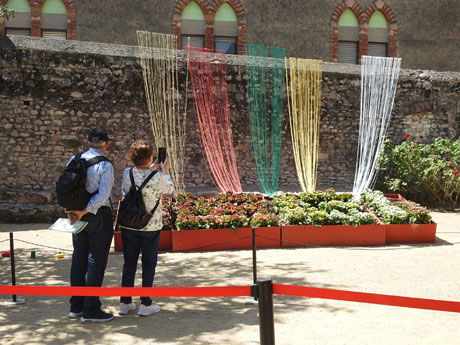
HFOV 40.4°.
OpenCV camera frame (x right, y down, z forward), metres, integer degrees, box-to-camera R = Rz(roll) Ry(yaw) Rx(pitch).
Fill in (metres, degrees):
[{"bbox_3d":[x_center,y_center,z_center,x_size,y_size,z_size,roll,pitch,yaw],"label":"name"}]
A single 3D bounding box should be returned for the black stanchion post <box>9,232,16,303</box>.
[{"bbox_3d":[-2.173,0.951,6.250,0.040,0.690,0.040,-3,2,0],"label":"black stanchion post"}]

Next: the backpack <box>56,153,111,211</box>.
[{"bbox_3d":[-1.335,0.079,5.450,0.320,0.500,0.280,2,3,42],"label":"backpack"}]

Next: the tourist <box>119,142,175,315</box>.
[{"bbox_3d":[-0.770,0.510,5.820,0.460,1.600,0.500,1,3,27],"label":"tourist"}]

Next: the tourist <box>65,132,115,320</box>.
[{"bbox_3d":[-1.260,0.455,5.630,0.480,1.720,0.420,2,3,42],"label":"tourist"}]

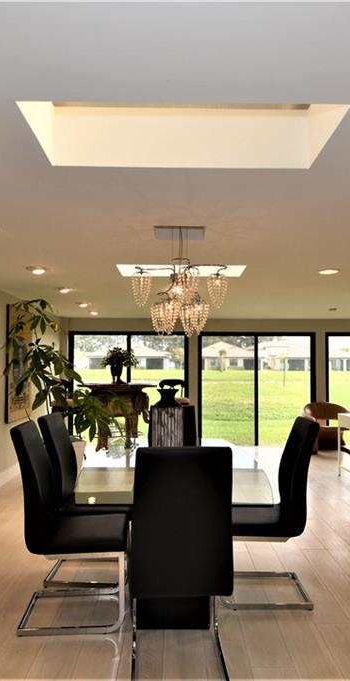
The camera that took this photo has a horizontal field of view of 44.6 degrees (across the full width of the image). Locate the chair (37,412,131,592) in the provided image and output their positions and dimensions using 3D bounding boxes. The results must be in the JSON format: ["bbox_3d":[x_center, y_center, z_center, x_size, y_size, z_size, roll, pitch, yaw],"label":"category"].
[{"bbox_3d":[-0.565,1.046,2.921,0.610,1.060,0.430,1,-3,-4],"label":"chair"}]

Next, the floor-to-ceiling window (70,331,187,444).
[{"bbox_3d":[-0.822,0.858,7.700,2.140,2.020,0.100,0,-3,1],"label":"floor-to-ceiling window"}]

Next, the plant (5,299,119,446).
[{"bbox_3d":[-1.230,0.622,4.770,1.180,2.143,1.050,0,-3,1],"label":"plant"}]

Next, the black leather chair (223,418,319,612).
[{"bbox_3d":[0.554,1.036,2.700,0.620,1.075,0.440,0,-4,0],"label":"black leather chair"}]

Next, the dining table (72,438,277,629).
[{"bbox_3d":[-0.017,1.209,2.889,1.100,0.750,1.930,0,-4,0],"label":"dining table"}]

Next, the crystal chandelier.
[{"bbox_3d":[0.030,-0.380,2.840,0.630,0.670,0.570,0,-3,1],"label":"crystal chandelier"}]

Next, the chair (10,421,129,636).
[{"bbox_3d":[-0.550,1.014,2.421,0.610,1.060,0.430,1,-3,-4],"label":"chair"}]

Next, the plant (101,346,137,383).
[{"bbox_3d":[-0.981,0.442,7.591,0.600,0.660,0.600,0,-4,0],"label":"plant"}]

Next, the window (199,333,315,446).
[{"bbox_3d":[1.531,0.898,7.880,2.150,2.110,0.100,0,-4,0],"label":"window"}]

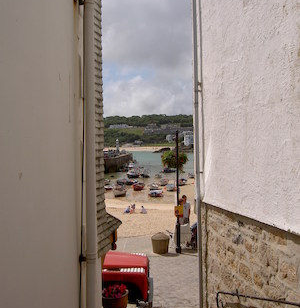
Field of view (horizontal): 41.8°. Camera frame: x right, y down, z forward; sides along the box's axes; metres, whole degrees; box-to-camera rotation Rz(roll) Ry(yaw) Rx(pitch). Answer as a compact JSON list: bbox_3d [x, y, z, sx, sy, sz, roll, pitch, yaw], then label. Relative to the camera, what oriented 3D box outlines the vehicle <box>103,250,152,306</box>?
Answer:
[{"bbox_3d":[-1.860,2.880,10.100,3.900,1.950,1.720,-1,1,3],"label":"vehicle"}]

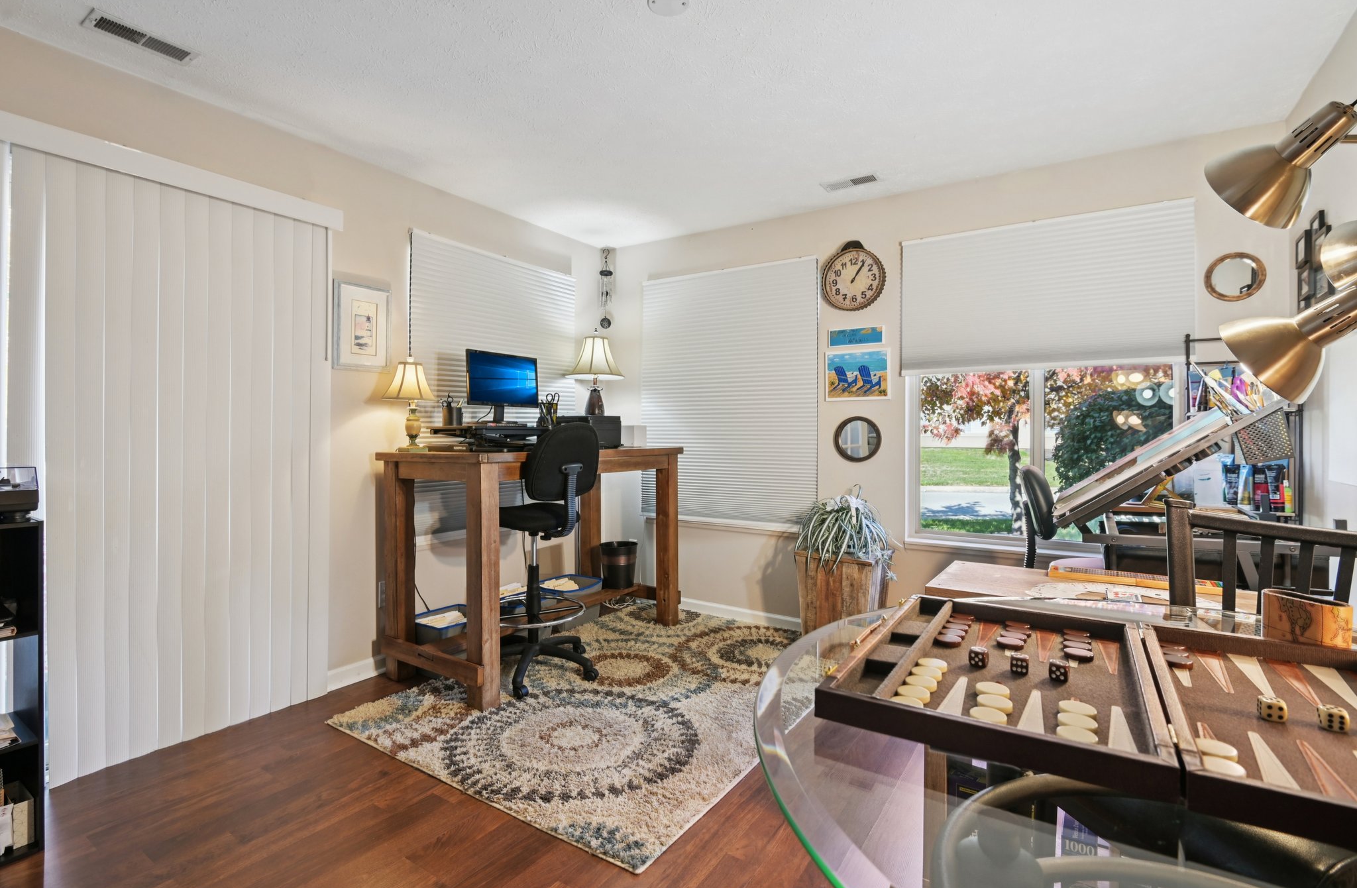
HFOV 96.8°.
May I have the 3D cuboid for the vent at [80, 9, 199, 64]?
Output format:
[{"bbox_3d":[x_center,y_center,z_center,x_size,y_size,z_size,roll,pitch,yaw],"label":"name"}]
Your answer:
[{"bbox_3d":[-1.750,-1.322,1.971,0.136,0.018,0.278,0,1,35],"label":"vent"}]

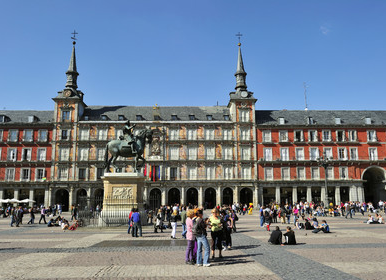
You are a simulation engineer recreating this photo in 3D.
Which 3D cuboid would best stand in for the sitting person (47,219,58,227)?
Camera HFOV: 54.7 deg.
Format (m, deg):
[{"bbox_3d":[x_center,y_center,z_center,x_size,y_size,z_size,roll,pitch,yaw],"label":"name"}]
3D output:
[{"bbox_3d":[-11.516,6.728,30.568,0.720,0.760,0.500,-1,-9,6],"label":"sitting person"}]

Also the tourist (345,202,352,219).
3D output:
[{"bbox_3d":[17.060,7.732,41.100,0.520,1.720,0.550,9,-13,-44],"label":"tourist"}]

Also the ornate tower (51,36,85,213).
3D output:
[{"bbox_3d":[-26.078,-4.717,78.968,5.770,38.780,6.300,0,-9,-1],"label":"ornate tower"}]

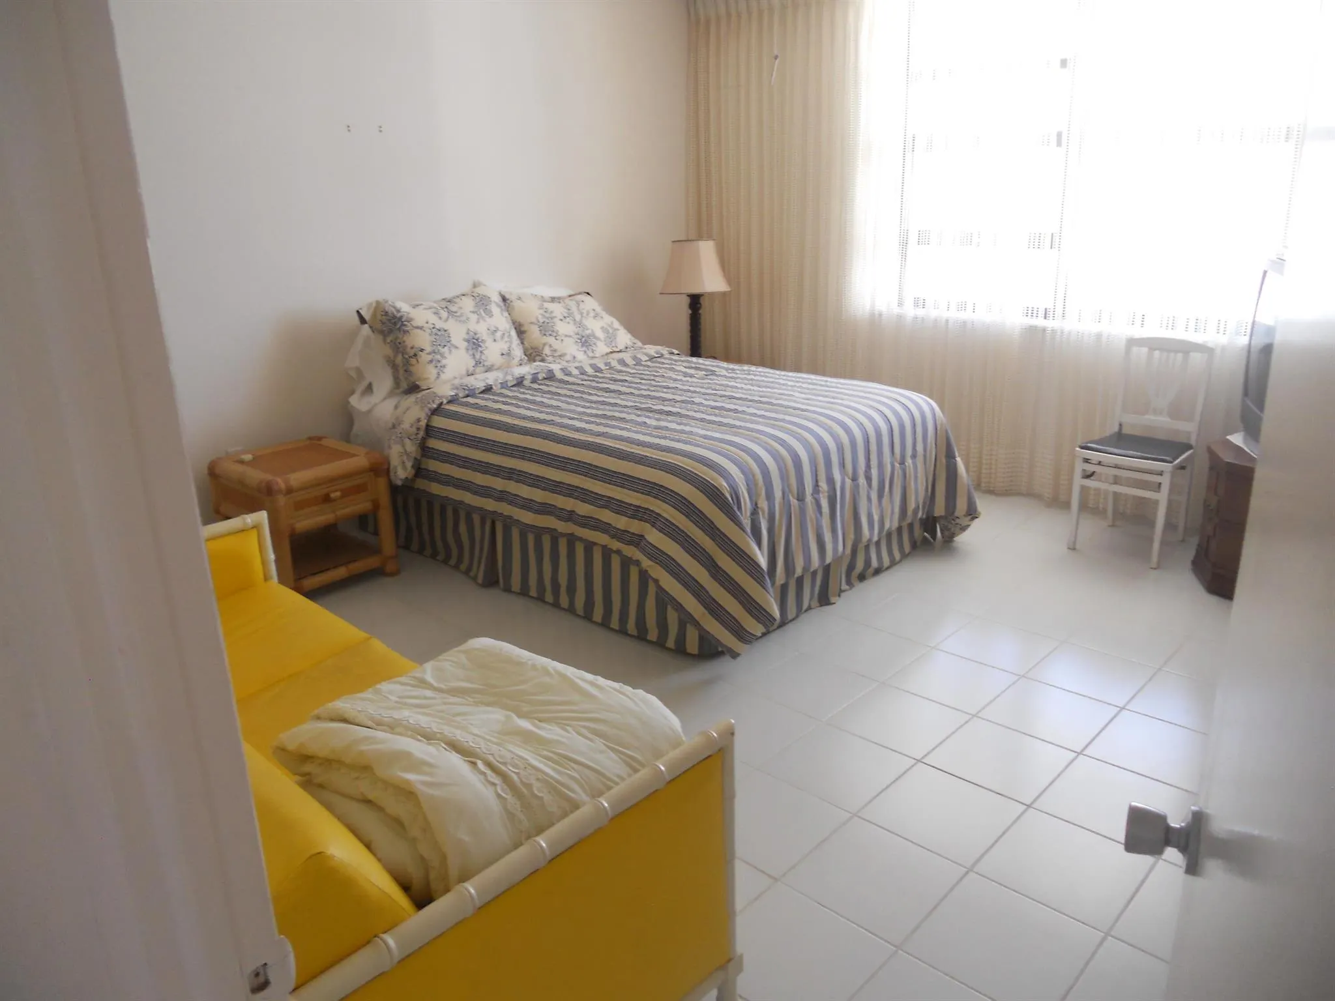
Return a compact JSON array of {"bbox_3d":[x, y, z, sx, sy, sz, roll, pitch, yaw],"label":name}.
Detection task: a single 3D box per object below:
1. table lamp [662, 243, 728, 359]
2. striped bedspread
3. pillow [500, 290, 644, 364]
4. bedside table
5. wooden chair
[{"bbox_3d":[0.158,-1.097,5.818,0.380,0.720,0.380,15,25,41],"label":"table lamp"},{"bbox_3d":[0.027,-0.158,4.556,1.915,0.689,1.615,15,25,41],"label":"striped bedspread"},{"bbox_3d":[-0.501,-0.875,5.308,0.630,0.430,0.170,-20,-16,-44],"label":"pillow"},{"bbox_3d":[-1.525,0.071,4.403,0.483,0.496,0.493,15,25,41],"label":"bedside table"},{"bbox_3d":[1.983,-0.214,4.357,0.386,0.866,0.466,15,25,41],"label":"wooden chair"}]

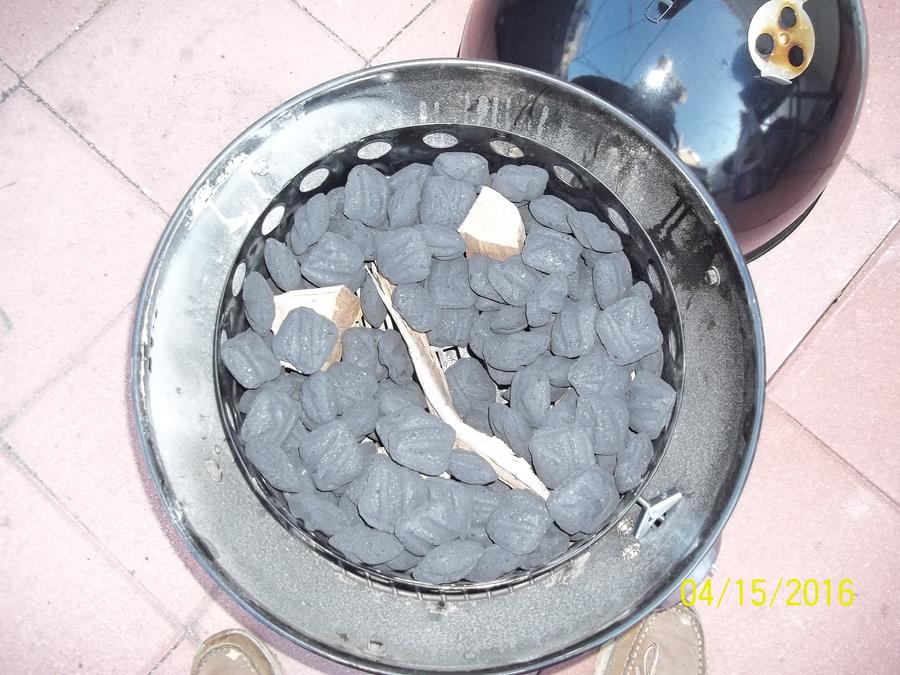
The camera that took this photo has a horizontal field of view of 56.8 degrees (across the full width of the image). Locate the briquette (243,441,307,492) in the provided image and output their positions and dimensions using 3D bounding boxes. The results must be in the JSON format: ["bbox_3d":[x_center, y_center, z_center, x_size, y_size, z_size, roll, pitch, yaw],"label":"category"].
[{"bbox_3d":[-0.148,0.108,0.700,0.053,0.028,0.052,40,60,0],"label":"briquette"}]

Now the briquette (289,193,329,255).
[{"bbox_3d":[-0.122,-0.100,0.731,0.027,0.052,0.054,25,91,-32],"label":"briquette"}]

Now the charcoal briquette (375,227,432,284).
[{"bbox_3d":[-0.040,-0.070,0.709,0.050,0.029,0.050,-14,85,-1],"label":"charcoal briquette"}]

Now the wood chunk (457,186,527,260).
[{"bbox_3d":[0.037,-0.100,0.735,0.055,0.036,0.052,9,73,0],"label":"wood chunk"}]

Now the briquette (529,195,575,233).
[{"bbox_3d":[0.092,-0.110,0.741,0.049,0.049,0.026,30,115,2],"label":"briquette"}]

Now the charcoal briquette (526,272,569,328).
[{"bbox_3d":[0.083,-0.033,0.712,0.026,0.049,0.049,37,98,37],"label":"charcoal briquette"}]

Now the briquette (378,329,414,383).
[{"bbox_3d":[-0.046,0.015,0.717,0.029,0.050,0.050,-18,90,4],"label":"briquette"}]

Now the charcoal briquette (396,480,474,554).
[{"bbox_3d":[-0.013,0.145,0.671,0.055,0.030,0.055,-17,63,-21],"label":"charcoal briquette"}]

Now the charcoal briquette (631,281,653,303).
[{"bbox_3d":[0.154,-0.028,0.715,0.052,0.028,0.053,-30,66,7],"label":"charcoal briquette"}]

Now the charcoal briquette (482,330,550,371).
[{"bbox_3d":[0.057,0.009,0.714,0.052,0.030,0.052,-11,32,-23],"label":"charcoal briquette"}]

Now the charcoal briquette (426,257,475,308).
[{"bbox_3d":[0.000,-0.049,0.720,0.052,0.028,0.053,0,84,0],"label":"charcoal briquette"}]

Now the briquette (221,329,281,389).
[{"bbox_3d":[-0.160,0.017,0.668,0.046,0.030,0.047,-35,103,-47],"label":"briquette"}]

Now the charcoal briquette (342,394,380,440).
[{"bbox_3d":[-0.081,0.069,0.740,0.052,0.028,0.053,-17,109,-3],"label":"charcoal briquette"}]

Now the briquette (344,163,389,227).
[{"bbox_3d":[-0.072,-0.122,0.713,0.046,0.050,0.029,19,33,31],"label":"briquette"}]

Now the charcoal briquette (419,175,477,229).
[{"bbox_3d":[-0.003,-0.121,0.742,0.051,0.029,0.051,-6,85,-1],"label":"charcoal briquette"}]

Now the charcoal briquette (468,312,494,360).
[{"bbox_3d":[0.039,0.000,0.738,0.050,0.030,0.050,0,90,23],"label":"charcoal briquette"}]

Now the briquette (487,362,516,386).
[{"bbox_3d":[0.051,0.022,0.729,0.050,0.029,0.050,0,92,-2],"label":"briquette"}]

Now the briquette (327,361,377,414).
[{"bbox_3d":[-0.086,0.043,0.730,0.052,0.028,0.053,-6,87,0],"label":"briquette"}]

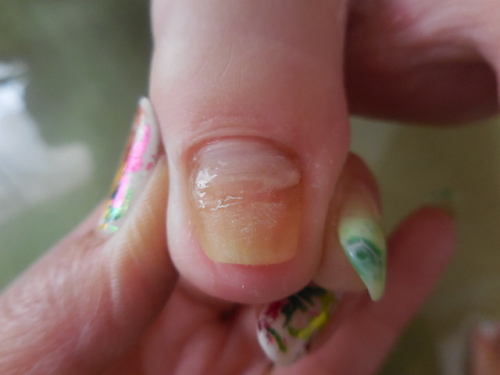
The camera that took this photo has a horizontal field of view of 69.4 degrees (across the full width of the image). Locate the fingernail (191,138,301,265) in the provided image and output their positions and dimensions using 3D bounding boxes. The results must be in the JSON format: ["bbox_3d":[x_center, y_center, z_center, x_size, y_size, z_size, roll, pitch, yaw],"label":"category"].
[{"bbox_3d":[-0.001,0.002,0.054,0.016,0.004,0.018,-1,78,6],"label":"fingernail"}]

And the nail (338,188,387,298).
[{"bbox_3d":[0.021,0.011,0.067,0.009,0.004,0.021,-5,73,-15],"label":"nail"}]

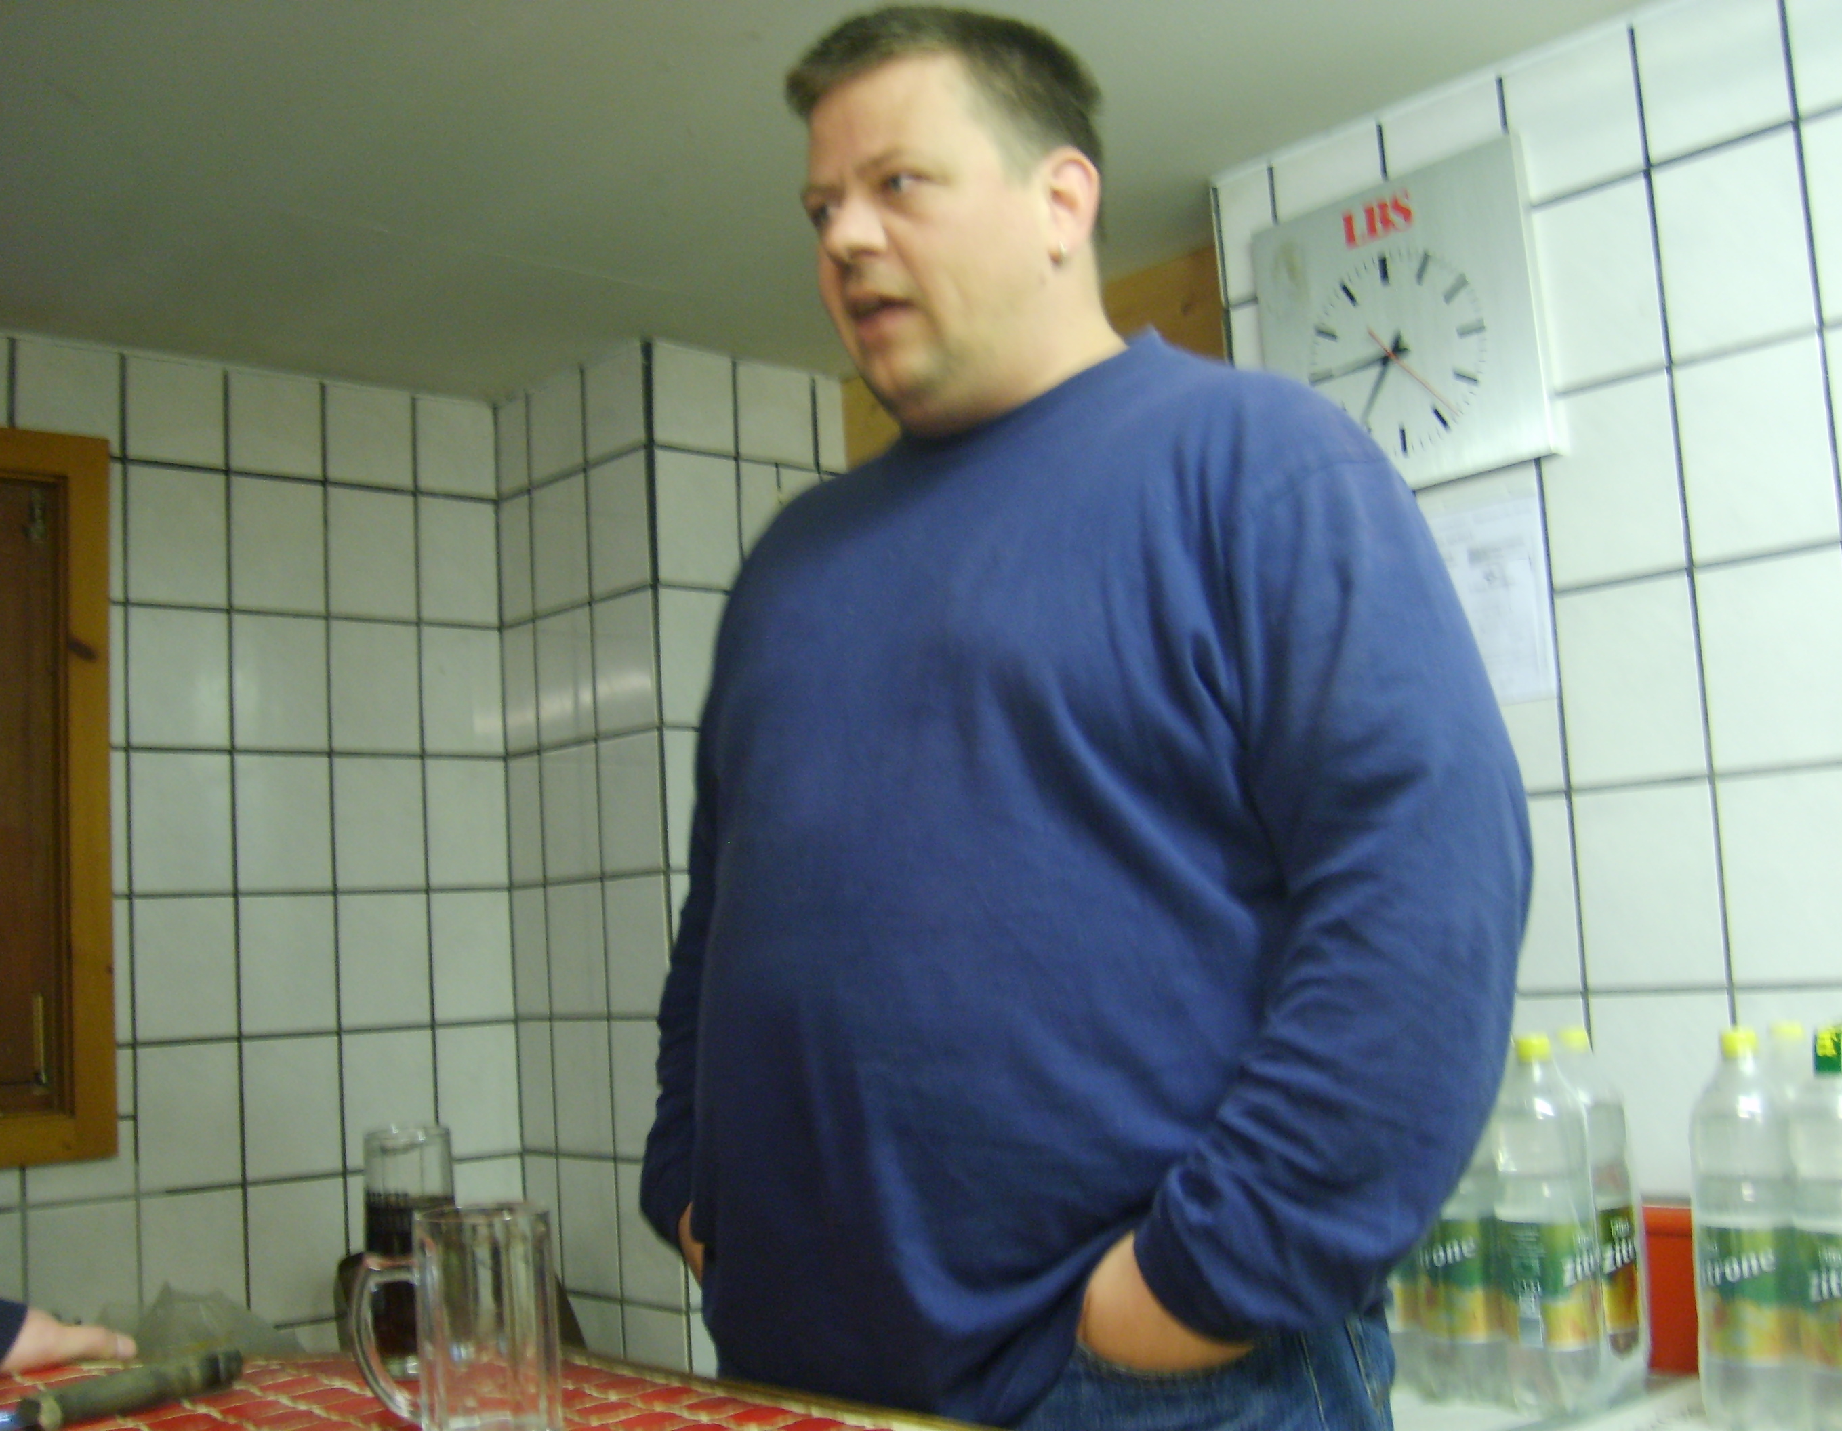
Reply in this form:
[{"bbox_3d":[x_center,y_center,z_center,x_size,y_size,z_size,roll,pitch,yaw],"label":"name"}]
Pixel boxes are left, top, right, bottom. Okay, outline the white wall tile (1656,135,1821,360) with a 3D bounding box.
[{"bbox_3d":[0.759,-0.438,1.808,0.010,0.198,0.148,3,-9,-43],"label":"white wall tile"}]

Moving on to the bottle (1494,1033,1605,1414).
[{"bbox_3d":[0.562,0.453,1.740,0.087,0.323,0.087,2,-9,-44],"label":"bottle"}]

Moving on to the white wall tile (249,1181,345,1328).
[{"bbox_3d":[-0.862,0.742,2.670,0.150,0.200,0.010,3,-8,-43],"label":"white wall tile"}]

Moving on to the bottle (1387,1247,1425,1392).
[{"bbox_3d":[0.426,0.459,1.796,0.088,0.325,0.088,3,-8,-43],"label":"bottle"}]

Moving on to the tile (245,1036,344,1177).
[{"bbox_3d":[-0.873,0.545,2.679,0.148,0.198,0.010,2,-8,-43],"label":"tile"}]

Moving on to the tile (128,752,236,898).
[{"bbox_3d":[-1.025,0.152,2.682,0.150,0.200,0.010,2,-8,-42],"label":"tile"}]

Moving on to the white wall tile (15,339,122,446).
[{"bbox_3d":[-1.139,-0.421,2.587,0.148,0.149,0.010,2,-8,-43],"label":"white wall tile"}]

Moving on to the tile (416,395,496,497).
[{"bbox_3d":[-0.734,-0.415,3.037,0.139,0.150,0.010,2,-8,-42],"label":"tile"}]

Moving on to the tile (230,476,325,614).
[{"bbox_3d":[-0.921,-0.242,2.764,0.148,0.198,0.010,2,-8,-43],"label":"tile"}]

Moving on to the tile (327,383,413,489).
[{"bbox_3d":[-0.841,-0.419,2.940,0.150,0.150,0.010,2,-8,-42],"label":"tile"}]

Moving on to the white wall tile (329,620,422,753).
[{"bbox_3d":[-0.816,-0.040,2.882,0.145,0.198,0.010,2,-9,-44],"label":"white wall tile"}]

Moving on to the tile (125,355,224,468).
[{"bbox_3d":[-1.037,-0.422,2.693,0.150,0.155,0.010,3,-8,-43],"label":"tile"}]

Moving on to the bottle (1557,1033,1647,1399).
[{"bbox_3d":[0.625,0.456,1.800,0.087,0.323,0.087,2,-9,-44],"label":"bottle"}]

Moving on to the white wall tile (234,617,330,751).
[{"bbox_3d":[-0.911,-0.045,2.741,0.148,0.198,0.010,2,-8,-43],"label":"white wall tile"}]

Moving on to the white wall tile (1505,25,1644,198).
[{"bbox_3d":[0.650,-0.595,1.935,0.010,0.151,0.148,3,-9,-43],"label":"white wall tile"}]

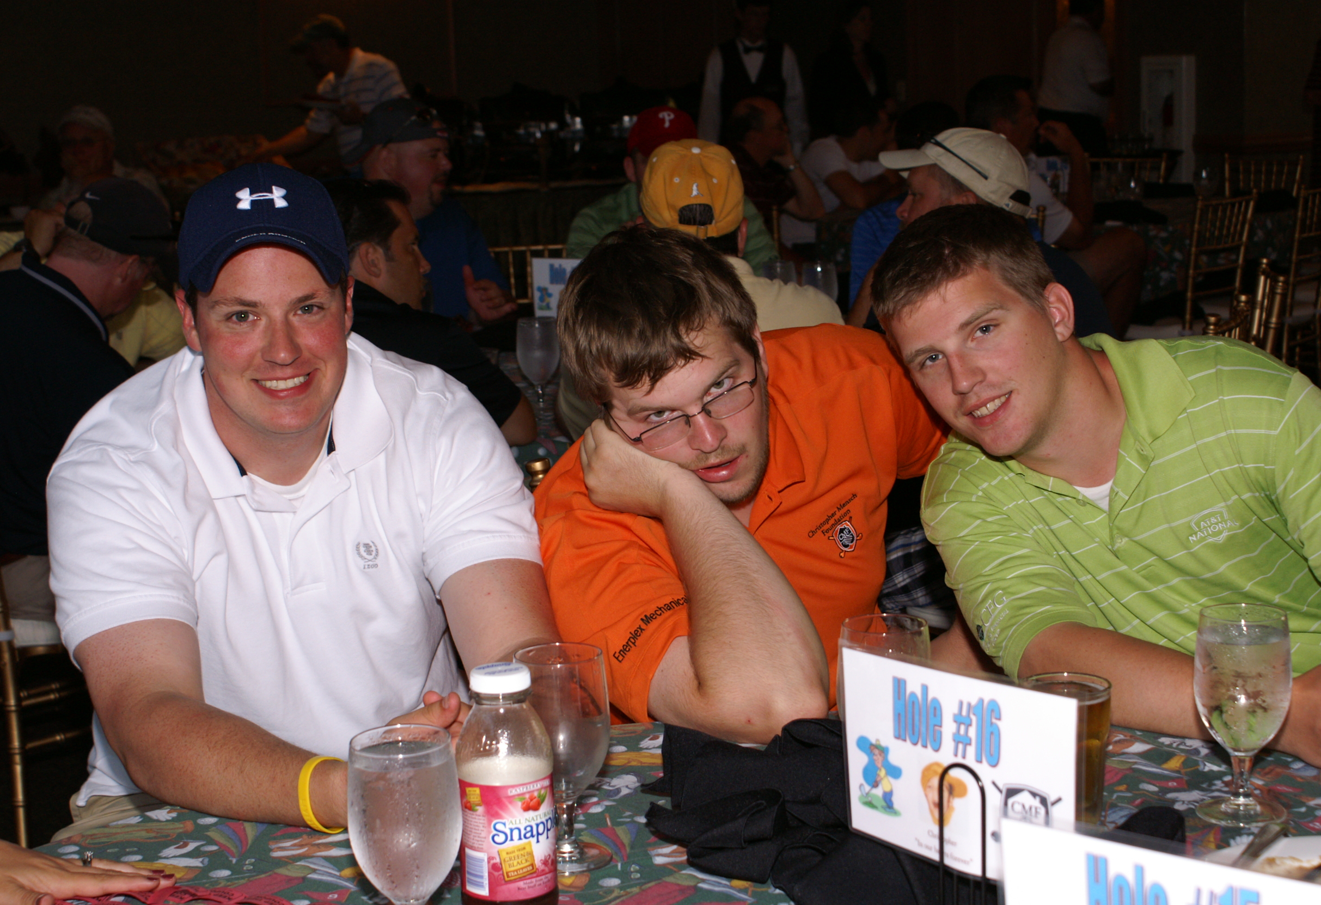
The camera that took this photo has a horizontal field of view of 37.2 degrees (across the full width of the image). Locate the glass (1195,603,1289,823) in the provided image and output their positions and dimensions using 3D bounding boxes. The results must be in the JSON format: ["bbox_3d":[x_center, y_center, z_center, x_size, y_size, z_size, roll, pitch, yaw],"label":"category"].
[{"bbox_3d":[0.498,0.223,1.680,0.077,0.177,0.077,-2,11,0],"label":"glass"}]

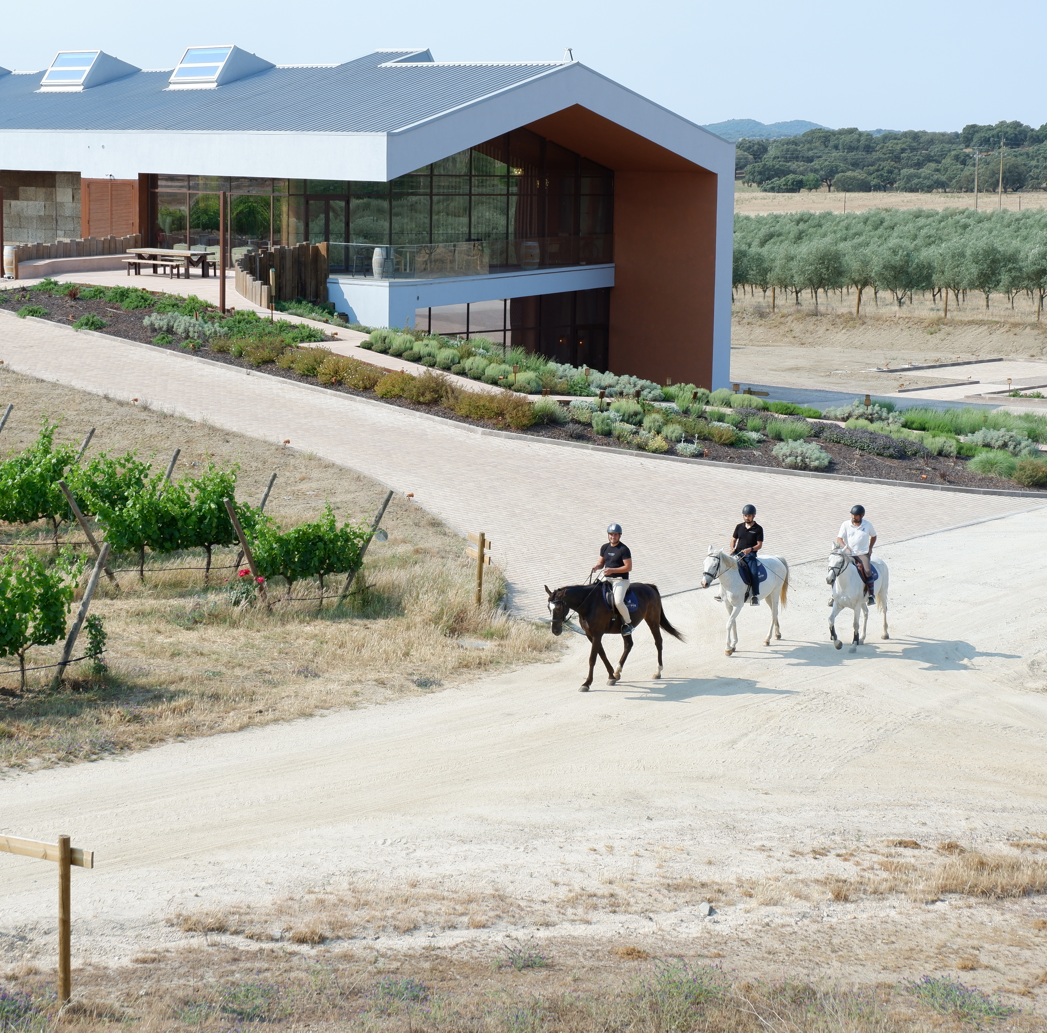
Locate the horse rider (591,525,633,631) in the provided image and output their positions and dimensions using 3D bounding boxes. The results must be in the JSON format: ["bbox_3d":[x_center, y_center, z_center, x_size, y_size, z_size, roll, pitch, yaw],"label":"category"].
[{"bbox_3d":[1.408,0.986,35.257,0.660,1.772,0.660,8,12,40],"label":"horse rider"}]

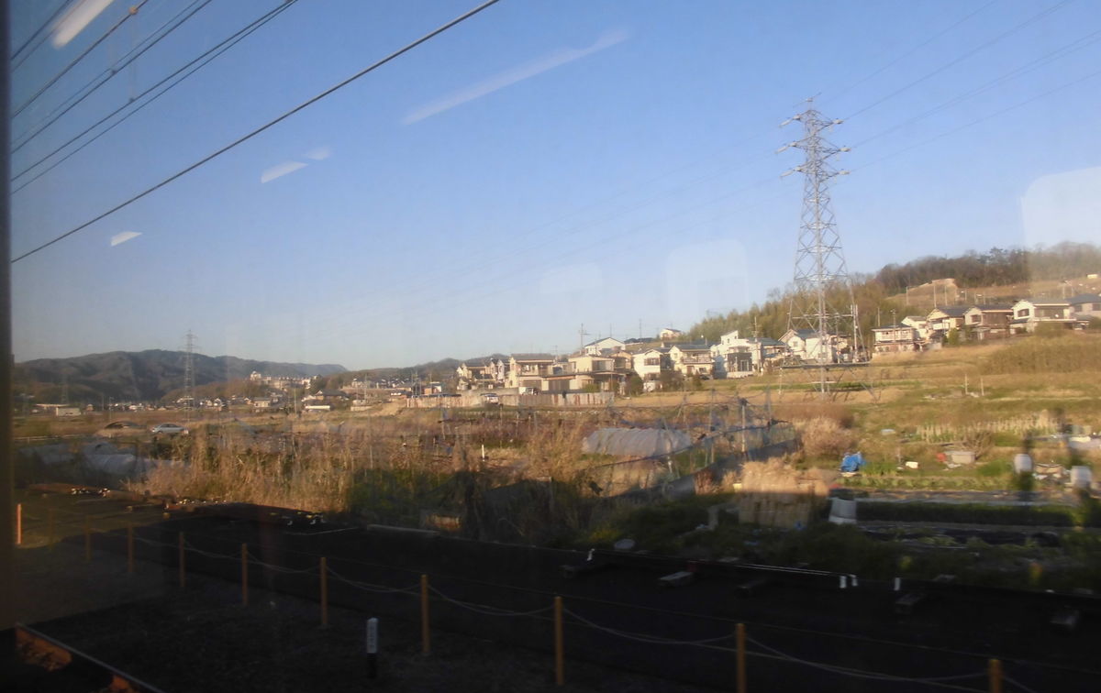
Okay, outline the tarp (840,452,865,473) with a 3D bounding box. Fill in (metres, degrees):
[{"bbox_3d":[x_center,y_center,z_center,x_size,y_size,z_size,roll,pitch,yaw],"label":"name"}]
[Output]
[{"bbox_3d":[12.028,4.632,33.000,0.950,0.820,0.850,-3,-3,15],"label":"tarp"}]

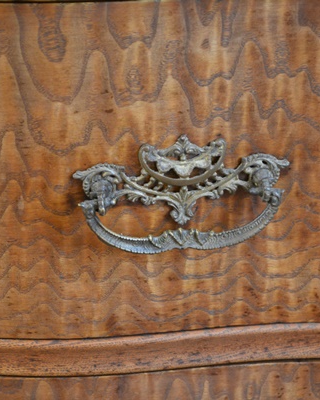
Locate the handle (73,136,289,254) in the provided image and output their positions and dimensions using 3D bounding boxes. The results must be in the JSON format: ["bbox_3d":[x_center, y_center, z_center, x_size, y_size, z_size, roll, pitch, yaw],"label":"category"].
[{"bbox_3d":[0.014,-0.002,0.755,0.122,0.064,0.027,-3,20,-9],"label":"handle"}]

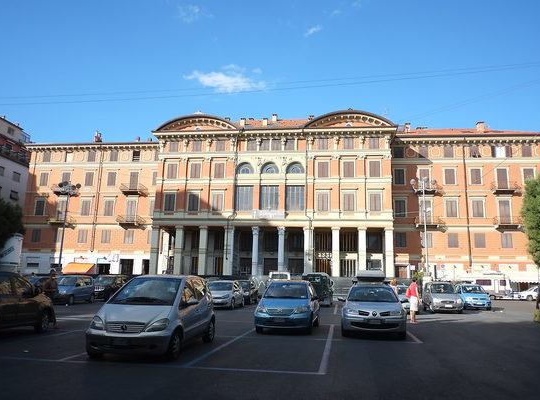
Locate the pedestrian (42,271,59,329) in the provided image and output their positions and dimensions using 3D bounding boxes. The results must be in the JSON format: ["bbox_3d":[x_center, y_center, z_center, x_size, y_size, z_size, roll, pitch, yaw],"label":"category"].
[{"bbox_3d":[-6.601,2.971,13.596,0.520,1.730,0.400,6,-12,-23],"label":"pedestrian"}]

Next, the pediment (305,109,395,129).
[{"bbox_3d":[9.471,-9.489,54.087,10.537,2.275,1.500,0,-11,7],"label":"pediment"}]

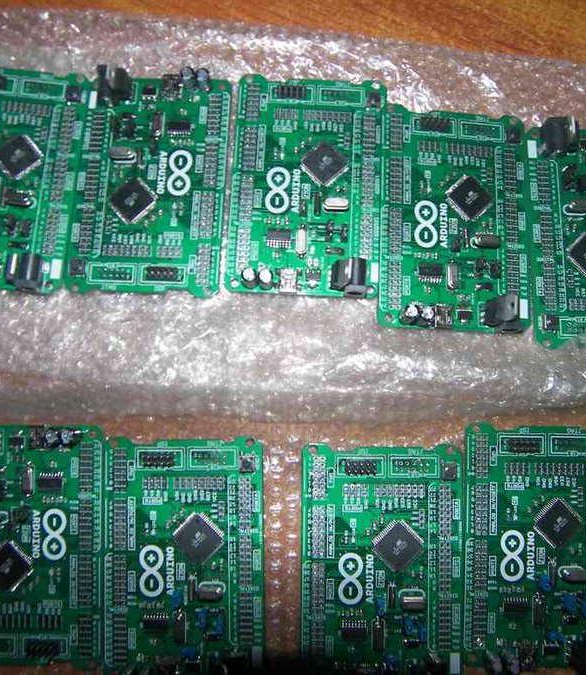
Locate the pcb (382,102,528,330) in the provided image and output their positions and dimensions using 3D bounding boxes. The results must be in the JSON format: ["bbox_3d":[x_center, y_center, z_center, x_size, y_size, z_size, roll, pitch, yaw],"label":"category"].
[{"bbox_3d":[0.069,-0.052,0.259,0.063,0.013,0.099,3,80,-5],"label":"pcb"}]

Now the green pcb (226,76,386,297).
[{"bbox_3d":[0.007,-0.066,0.260,0.063,0.013,0.099,3,80,0],"label":"green pcb"}]

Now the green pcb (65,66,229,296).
[{"bbox_3d":[-0.061,-0.066,0.260,0.063,0.013,0.099,2,79,3],"label":"green pcb"}]

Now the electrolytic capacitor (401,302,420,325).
[{"bbox_3d":[0.046,-0.009,0.249,0.005,0.011,0.005,3,78,-4],"label":"electrolytic capacitor"}]

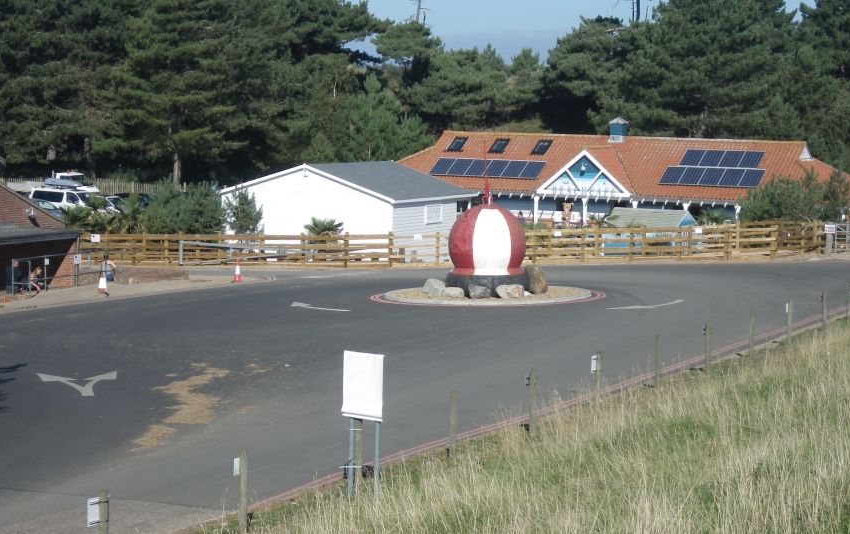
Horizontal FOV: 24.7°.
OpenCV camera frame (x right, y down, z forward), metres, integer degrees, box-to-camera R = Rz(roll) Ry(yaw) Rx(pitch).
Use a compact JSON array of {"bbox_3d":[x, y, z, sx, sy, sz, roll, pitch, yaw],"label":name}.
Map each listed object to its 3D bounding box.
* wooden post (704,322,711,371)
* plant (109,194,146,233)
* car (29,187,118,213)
[{"bbox_3d":[6.766,1.914,46.400,0.120,1.200,0.120,4,6,27],"label":"wooden post"},{"bbox_3d":[-12.579,-1.882,82.000,1.600,2.300,1.600,1,4,0],"label":"plant"},{"bbox_3d":[-16.605,-2.760,91.579,4.650,1.800,1.820,5,6,34],"label":"car"}]

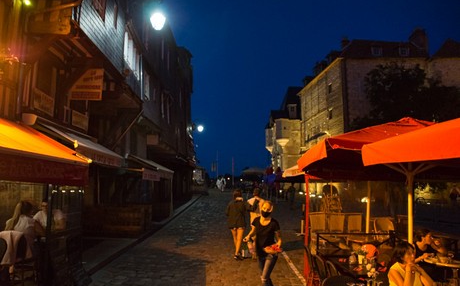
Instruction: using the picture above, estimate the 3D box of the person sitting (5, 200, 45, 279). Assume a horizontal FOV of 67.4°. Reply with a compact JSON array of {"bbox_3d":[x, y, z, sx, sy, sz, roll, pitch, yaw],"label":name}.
[{"bbox_3d":[-3.400,1.560,5.700,0.480,1.240,0.680,-1,-6,8],"label":"person sitting"}]

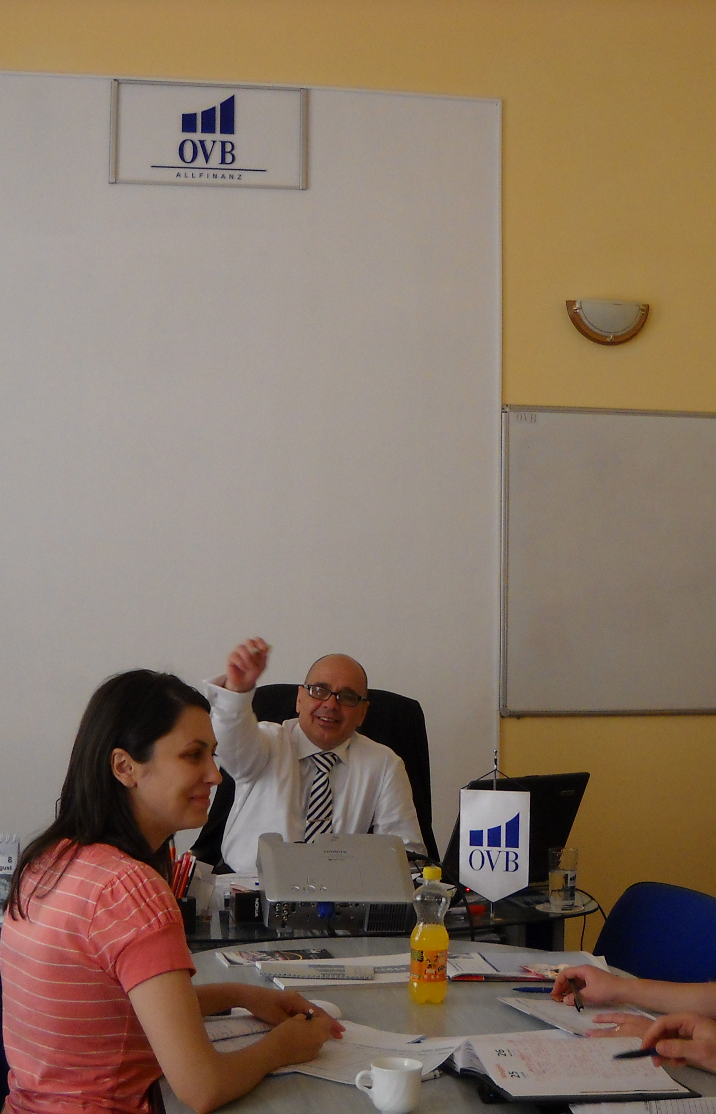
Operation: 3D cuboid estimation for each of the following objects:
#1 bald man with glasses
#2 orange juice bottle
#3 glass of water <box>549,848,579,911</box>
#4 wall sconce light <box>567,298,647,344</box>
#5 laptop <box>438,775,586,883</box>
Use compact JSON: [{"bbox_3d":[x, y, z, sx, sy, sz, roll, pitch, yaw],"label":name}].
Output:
[{"bbox_3d":[-0.112,0.870,4.189,0.560,1.320,0.700,1,-2,-2],"label":"bald man with glasses"},{"bbox_3d":[0.120,0.638,2.970,0.067,0.232,0.067,0,-2,0],"label":"orange juice bottle"},{"bbox_3d":[0.438,0.685,3.750,0.062,0.135,0.062,0,-2,0],"label":"glass of water"},{"bbox_3d":[0.830,-0.780,5.837,0.288,0.150,0.085,1,-2,-10],"label":"wall sconce light"},{"bbox_3d":[0.261,0.636,3.955,0.360,0.258,0.354,2,-3,-39],"label":"laptop"}]

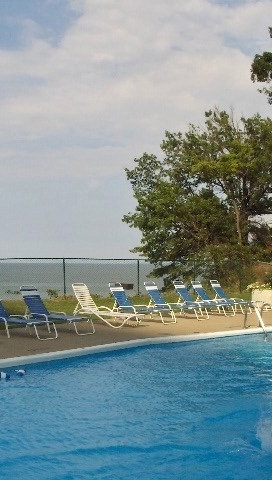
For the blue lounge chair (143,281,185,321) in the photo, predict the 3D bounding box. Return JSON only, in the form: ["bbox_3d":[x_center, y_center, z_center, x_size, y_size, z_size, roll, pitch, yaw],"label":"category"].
[{"bbox_3d":[1.118,1.691,18.104,1.930,0.960,0.620,-1,-3,42],"label":"blue lounge chair"}]

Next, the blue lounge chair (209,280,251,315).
[{"bbox_3d":[3.600,1.962,22.823,2.060,1.030,0.645,-1,-3,42],"label":"blue lounge chair"}]

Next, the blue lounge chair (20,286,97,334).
[{"bbox_3d":[-1.774,1.534,14.356,1.930,0.960,0.620,-1,-3,41],"label":"blue lounge chair"}]

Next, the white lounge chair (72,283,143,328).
[{"bbox_3d":[-0.720,1.578,15.645,1.920,0.980,0.590,-1,-3,40],"label":"white lounge chair"}]

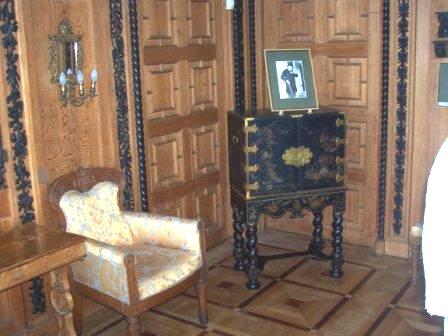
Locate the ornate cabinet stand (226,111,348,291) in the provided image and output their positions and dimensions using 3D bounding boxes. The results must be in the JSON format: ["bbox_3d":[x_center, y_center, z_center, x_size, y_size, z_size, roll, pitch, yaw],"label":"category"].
[{"bbox_3d":[0.454,0.193,3.921,0.730,1.200,0.432,-5,12,-15],"label":"ornate cabinet stand"}]

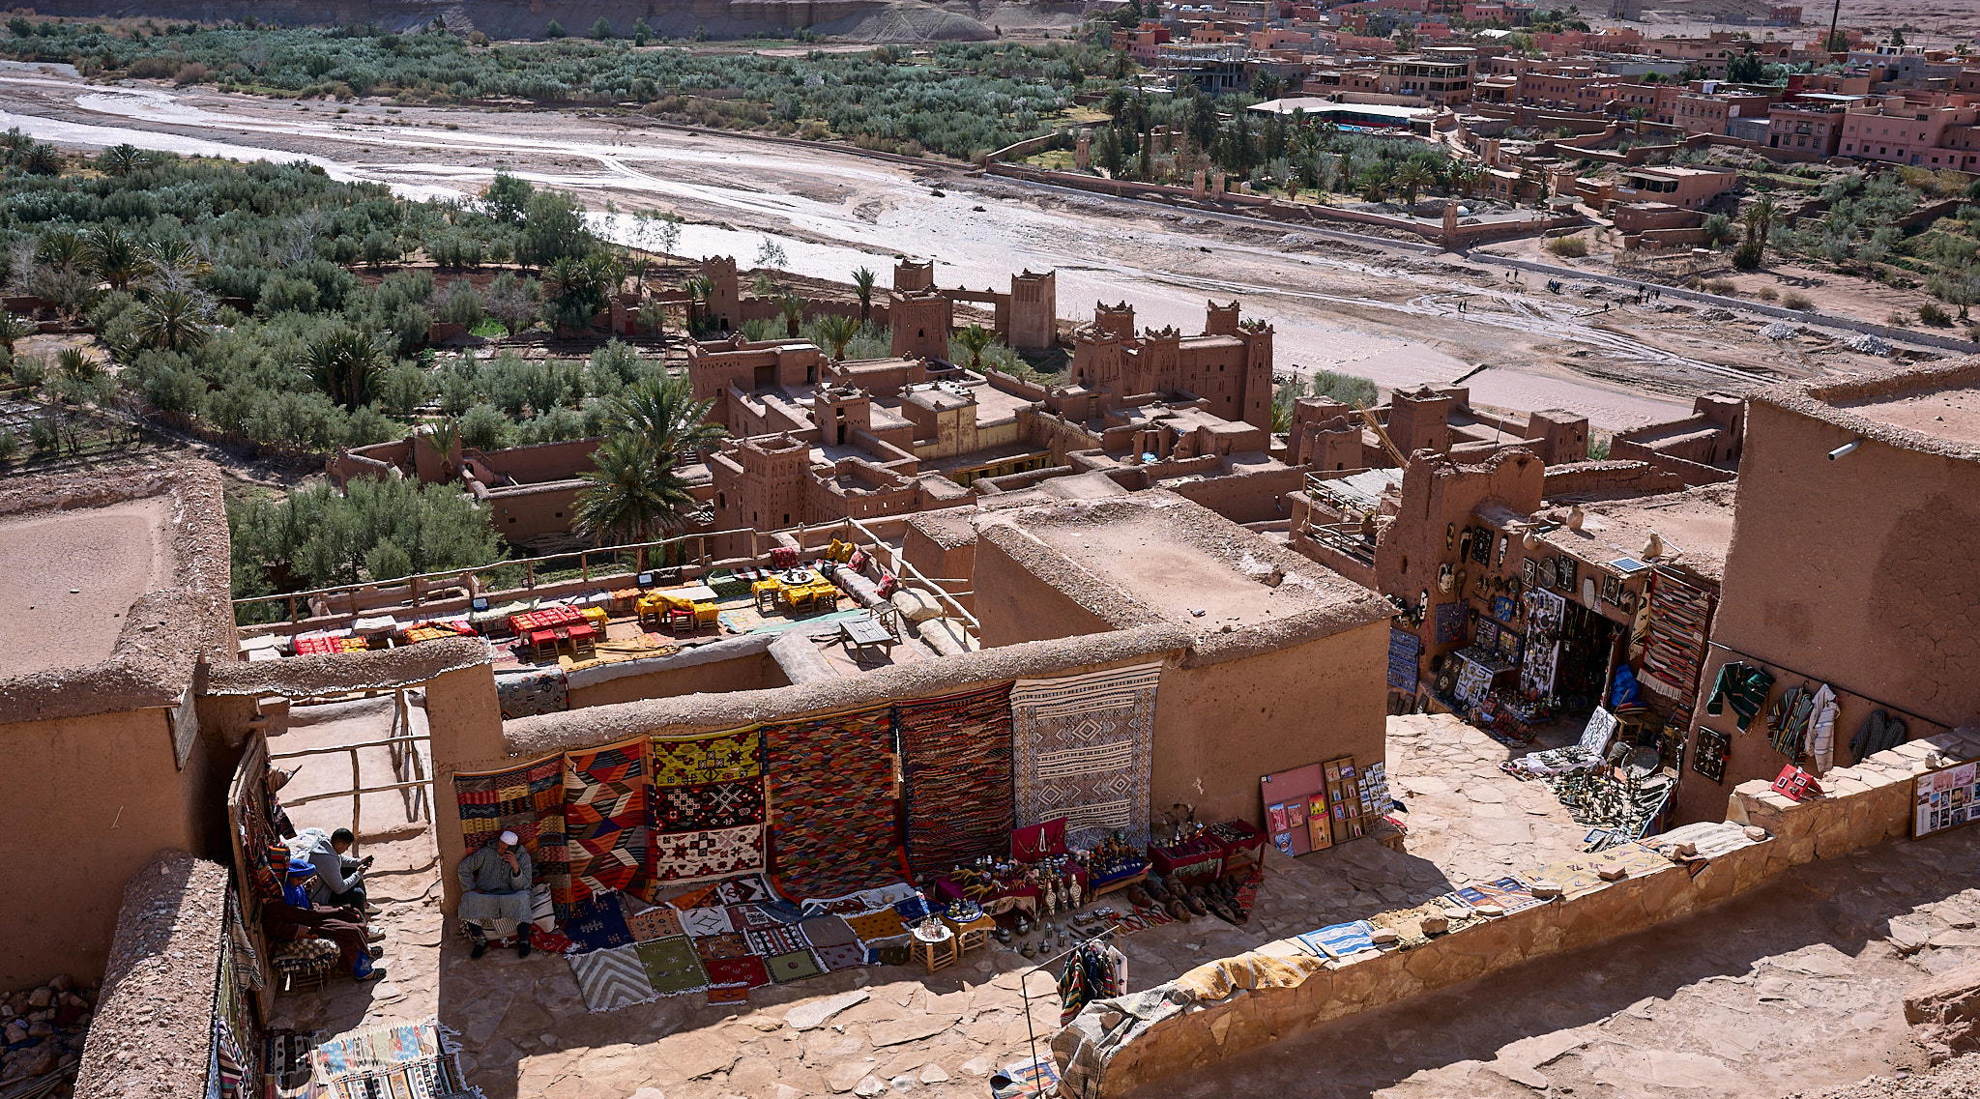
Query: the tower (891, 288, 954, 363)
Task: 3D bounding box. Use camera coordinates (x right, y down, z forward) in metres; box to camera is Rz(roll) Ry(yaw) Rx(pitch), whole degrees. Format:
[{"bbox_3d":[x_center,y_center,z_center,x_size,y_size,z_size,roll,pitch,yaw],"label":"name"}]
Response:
[{"bbox_3d":[-7.807,-24.508,191.782,5.220,9.200,5.220,-7,21,-19],"label":"tower"}]

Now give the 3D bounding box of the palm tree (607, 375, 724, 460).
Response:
[{"bbox_3d":[-18.955,-4.470,101.114,6.830,12.440,6.830,0,19,0],"label":"palm tree"}]

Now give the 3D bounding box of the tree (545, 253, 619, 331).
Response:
[{"bbox_3d":[-45.455,-28.562,189.799,8.410,9.360,8.410,0,19,0],"label":"tree"}]

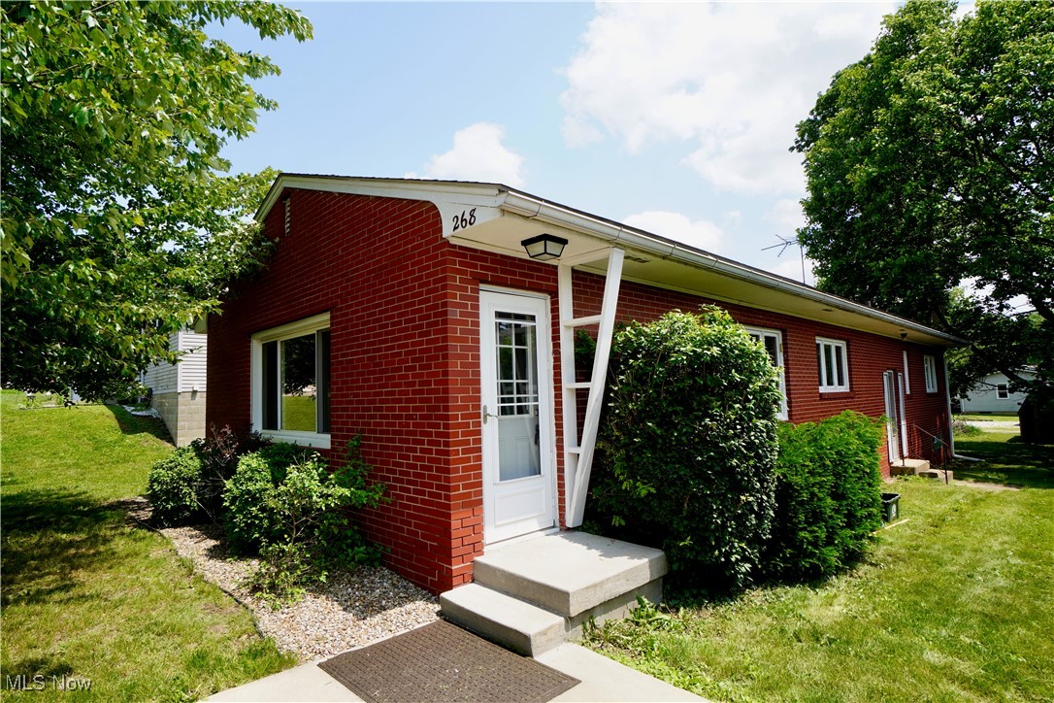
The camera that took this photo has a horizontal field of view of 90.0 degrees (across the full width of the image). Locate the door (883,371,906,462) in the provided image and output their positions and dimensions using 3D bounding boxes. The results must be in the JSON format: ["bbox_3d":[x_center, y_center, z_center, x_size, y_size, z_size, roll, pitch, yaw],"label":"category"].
[{"bbox_3d":[8.637,1.521,12.438,0.900,2.070,0.100,2,-6,-44],"label":"door"}]

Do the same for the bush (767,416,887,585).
[{"bbox_3d":[3.037,1.425,5.934,2.500,1.350,1.250,2,-6,-44],"label":"bush"}]

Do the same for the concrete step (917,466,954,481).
[{"bbox_3d":[9.412,2.819,12.081,1.100,0.180,0.450,2,-6,-44],"label":"concrete step"}]

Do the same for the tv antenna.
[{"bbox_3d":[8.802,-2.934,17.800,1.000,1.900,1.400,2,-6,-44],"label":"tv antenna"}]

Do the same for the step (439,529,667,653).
[{"bbox_3d":[0.181,1.678,3.836,1.260,0.340,1.070,2,-6,-44],"label":"step"}]

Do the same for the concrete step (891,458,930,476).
[{"bbox_3d":[8.912,2.702,12.230,1.450,0.220,0.520,2,-6,-44],"label":"concrete step"}]

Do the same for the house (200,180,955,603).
[{"bbox_3d":[4.289,0.460,12.751,19.400,4.500,7.700,2,-6,-44],"label":"house"}]

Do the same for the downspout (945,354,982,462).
[{"bbox_3d":[13.782,1.646,16.591,0.100,3.400,0.800,2,-6,-44],"label":"downspout"}]

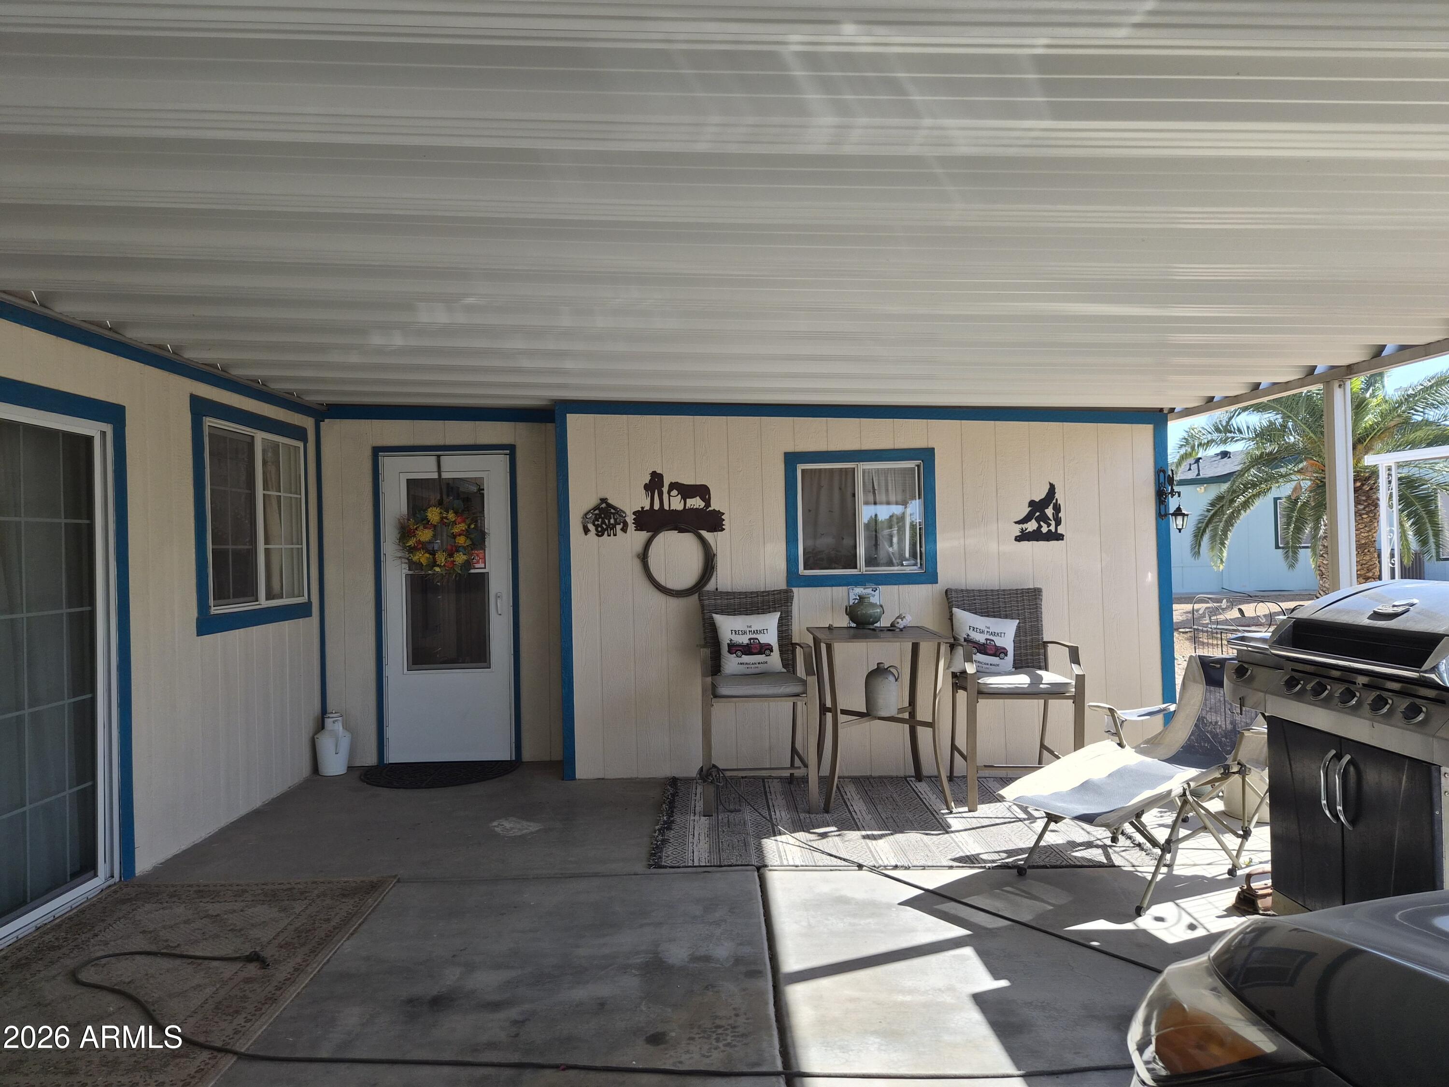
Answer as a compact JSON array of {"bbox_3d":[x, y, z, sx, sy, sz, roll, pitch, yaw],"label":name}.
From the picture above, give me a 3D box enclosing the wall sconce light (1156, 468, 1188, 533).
[{"bbox_3d":[2.641,-0.258,5.650,0.120,0.398,0.265,-2,0,2],"label":"wall sconce light"}]

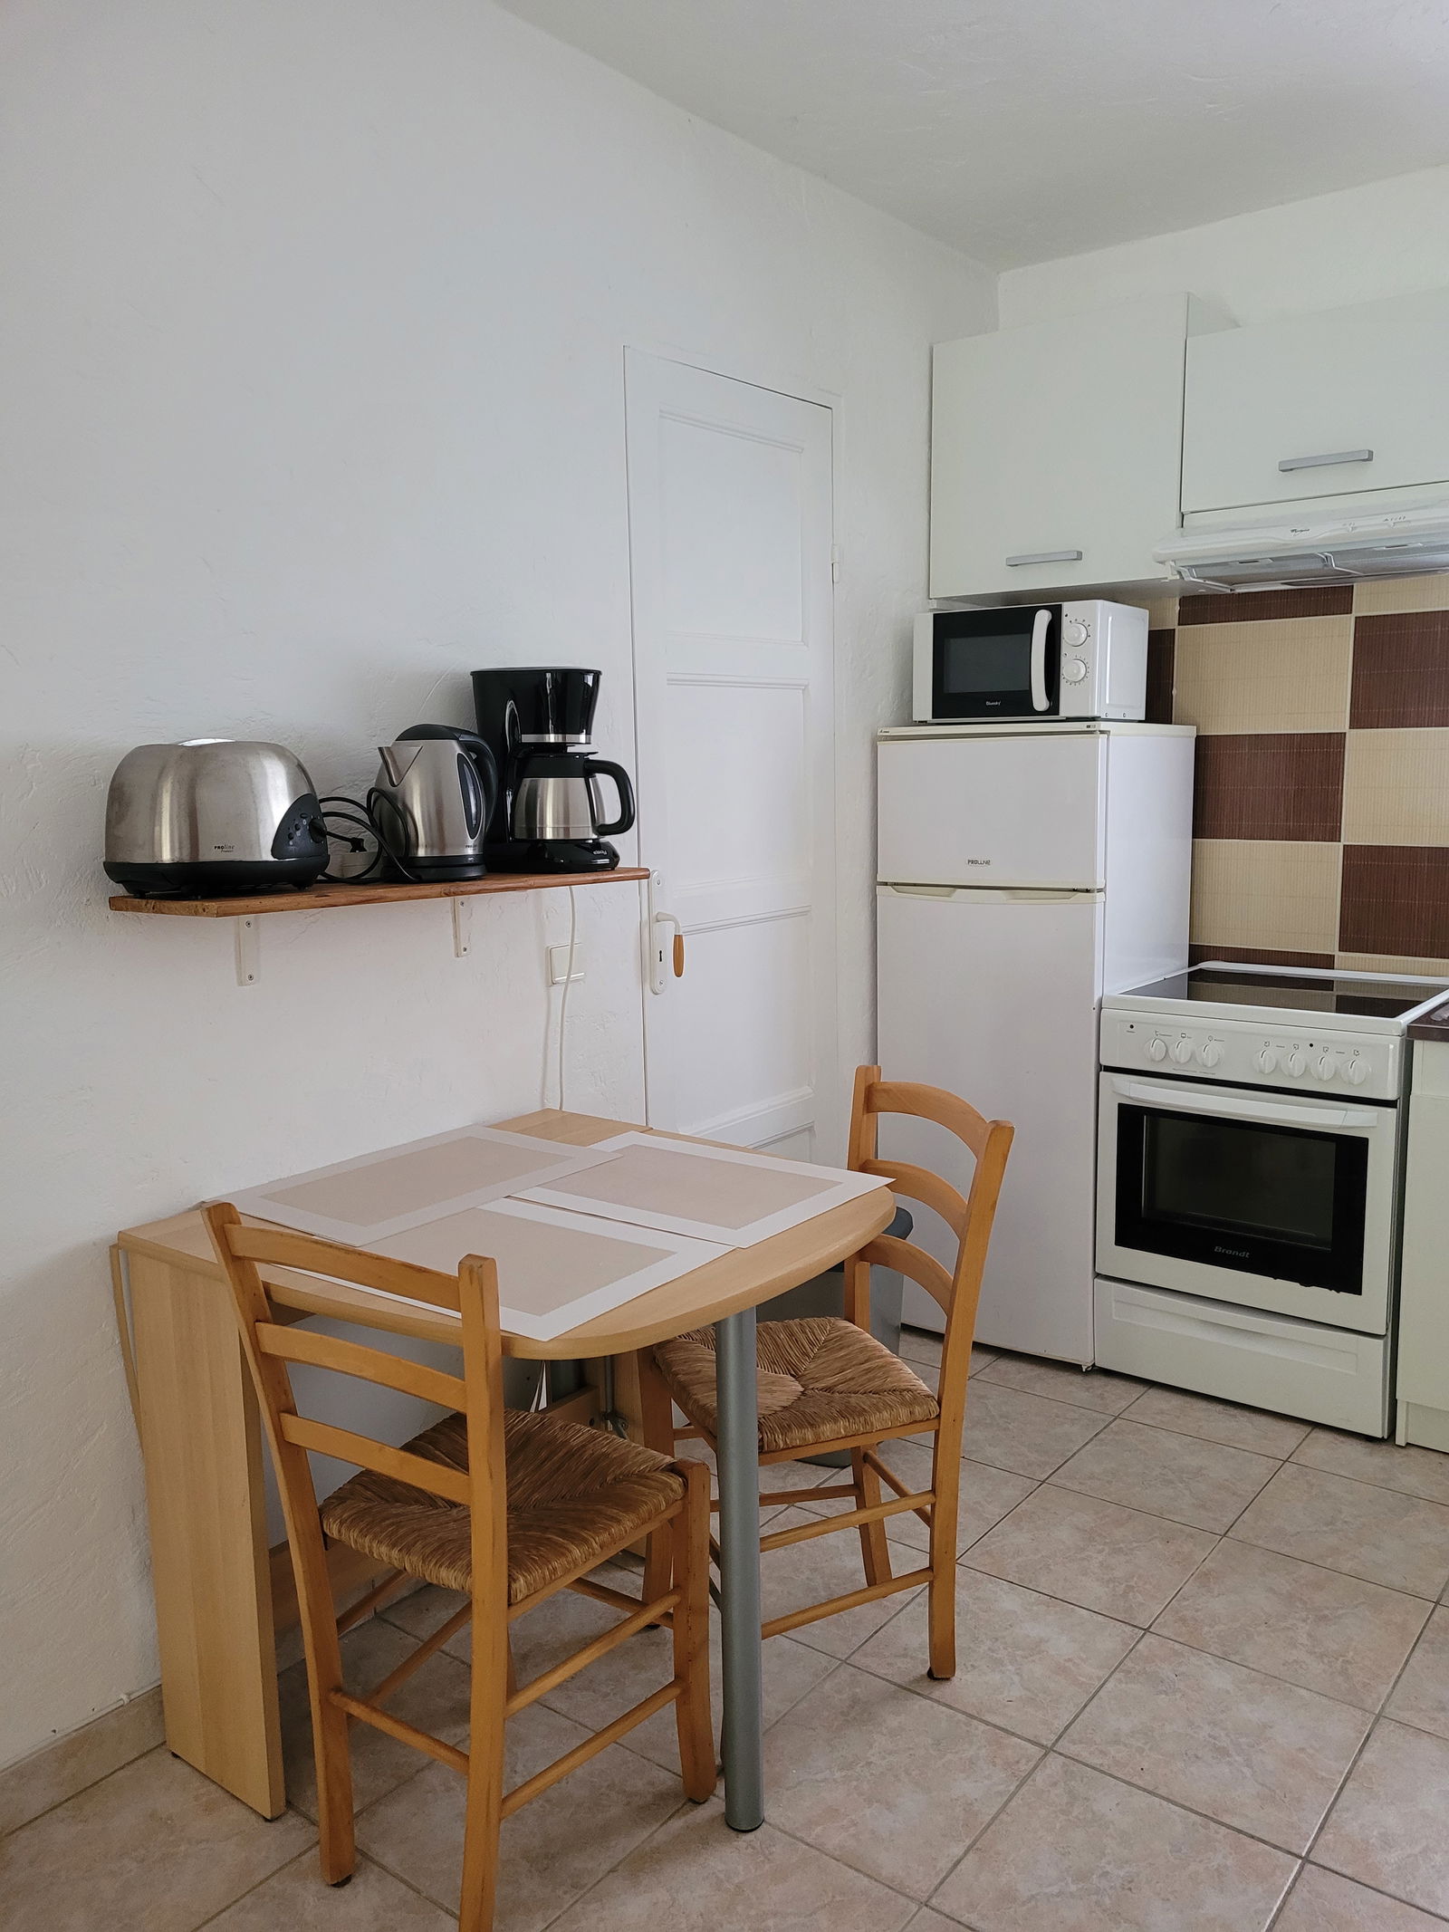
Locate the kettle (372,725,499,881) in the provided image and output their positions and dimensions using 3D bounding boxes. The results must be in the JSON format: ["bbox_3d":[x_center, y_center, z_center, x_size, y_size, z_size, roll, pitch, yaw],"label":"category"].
[{"bbox_3d":[-0.413,-0.244,2.146,0.165,0.226,0.230,5,10,38],"label":"kettle"}]

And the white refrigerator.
[{"bbox_3d":[0.744,0.150,3.454,0.556,1.426,0.530,5,10,38],"label":"white refrigerator"}]

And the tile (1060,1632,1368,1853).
[{"bbox_3d":[0.688,1.076,2.025,0.336,0.012,0.336,5,10,38],"label":"tile"}]

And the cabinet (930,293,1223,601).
[{"bbox_3d":[0.850,-1.179,3.433,0.620,0.585,0.355,5,10,38],"label":"cabinet"}]

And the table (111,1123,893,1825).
[{"bbox_3d":[-0.227,0.707,2.077,0.835,0.746,0.833,5,10,38],"label":"table"}]

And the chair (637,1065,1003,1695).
[{"bbox_3d":[0.136,0.626,2.150,0.450,0.860,0.420,-4,9,-20],"label":"chair"}]

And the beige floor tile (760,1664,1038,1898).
[{"bbox_3d":[0.211,1.094,1.970,0.336,0.012,0.336,5,10,38],"label":"beige floor tile"}]

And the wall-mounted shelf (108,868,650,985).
[{"bbox_3d":[-0.468,-0.058,2.167,0.250,0.149,0.801,5,10,38],"label":"wall-mounted shelf"}]

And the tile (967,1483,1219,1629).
[{"bbox_3d":[0.629,1.007,2.488,0.333,0.010,0.333,5,10,38],"label":"tile"}]

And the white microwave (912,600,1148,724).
[{"bbox_3d":[0.728,-0.701,3.432,0.440,0.262,0.375,4,9,32],"label":"white microwave"}]

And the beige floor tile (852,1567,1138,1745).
[{"bbox_3d":[0.421,1.053,2.234,0.336,0.012,0.336,5,10,38],"label":"beige floor tile"}]

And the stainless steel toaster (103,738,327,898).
[{"bbox_3d":[-0.675,-0.195,1.933,0.180,0.202,0.286,5,10,38],"label":"stainless steel toaster"}]

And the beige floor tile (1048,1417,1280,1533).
[{"bbox_3d":[0.838,0.965,2.751,0.333,0.010,0.333,5,10,38],"label":"beige floor tile"}]

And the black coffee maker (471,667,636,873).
[{"bbox_3d":[-0.255,-0.301,2.220,0.255,0.312,0.175,4,10,34],"label":"black coffee maker"}]

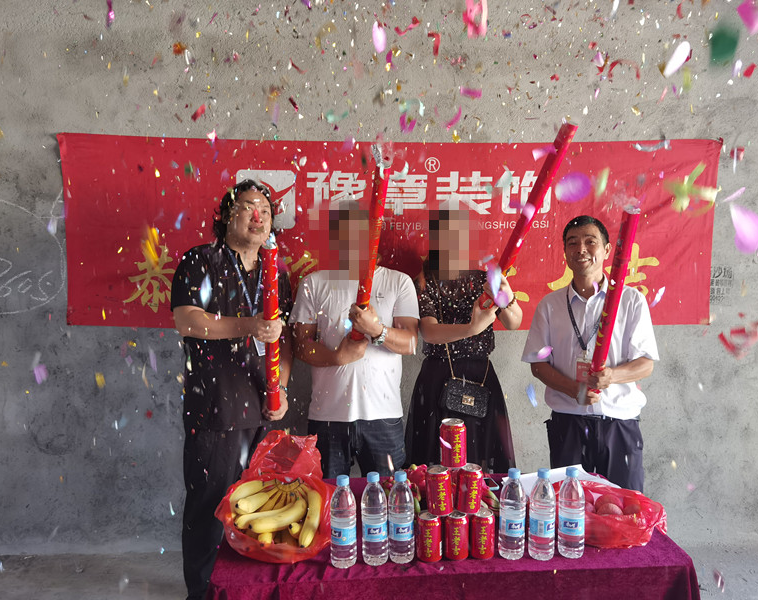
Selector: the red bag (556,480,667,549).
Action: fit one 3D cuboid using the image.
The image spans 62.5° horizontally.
[{"bbox_3d":[0.625,0.577,1.735,0.295,0.115,0.250,0,6,0],"label":"red bag"}]

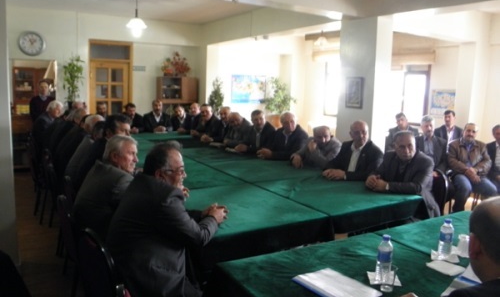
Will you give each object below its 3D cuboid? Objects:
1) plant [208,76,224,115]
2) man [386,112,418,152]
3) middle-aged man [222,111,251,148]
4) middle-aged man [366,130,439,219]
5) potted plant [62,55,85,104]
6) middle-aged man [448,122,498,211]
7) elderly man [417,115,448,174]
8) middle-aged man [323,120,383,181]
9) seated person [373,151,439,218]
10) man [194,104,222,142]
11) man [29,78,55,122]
[{"bbox_3d":[-0.803,-1.007,9.130,0.420,1.150,0.420,2,8,0],"label":"plant"},{"bbox_3d":[2.117,0.159,5.650,0.520,1.250,0.780,4,9,17],"label":"man"},{"bbox_3d":[-0.206,0.032,6.455,0.580,1.210,0.760,9,11,43],"label":"middle-aged man"},{"bbox_3d":[1.345,0.457,3.793,0.760,1.250,0.600,-6,11,-40],"label":"middle-aged man"},{"bbox_3d":[-3.623,-1.291,8.300,0.380,1.200,0.380,-4,10,-30],"label":"potted plant"},{"bbox_3d":[2.629,0.320,4.800,0.560,1.210,0.800,3,9,13],"label":"middle-aged man"},{"bbox_3d":[2.394,0.215,5.419,0.560,1.300,0.750,8,11,38],"label":"elderly man"},{"bbox_3d":[1.052,0.351,4.318,0.780,1.280,0.580,-6,11,-41],"label":"middle-aged man"},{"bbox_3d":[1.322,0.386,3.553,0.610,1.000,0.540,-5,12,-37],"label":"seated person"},{"bbox_3d":[-0.802,-0.171,7.442,0.560,1.290,0.750,9,11,40],"label":"man"},{"bbox_3d":[-3.415,-0.327,6.789,0.520,1.670,0.330,-2,9,-22],"label":"man"}]

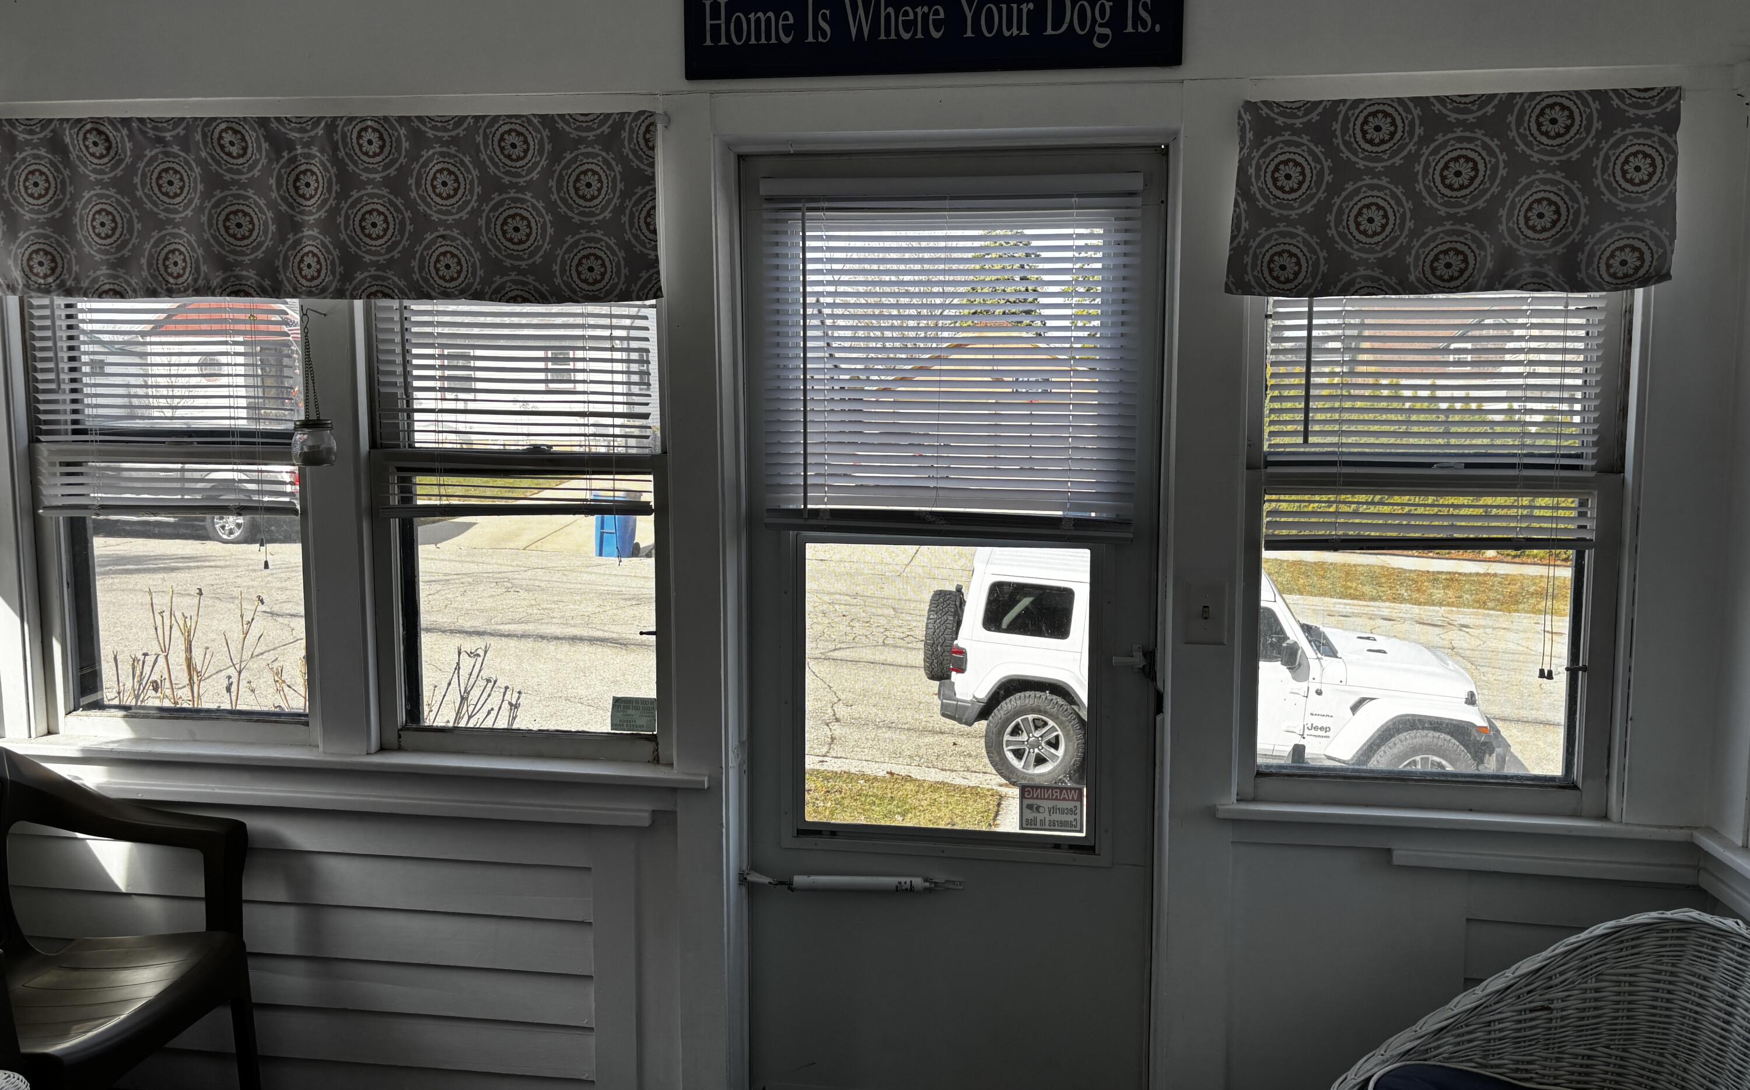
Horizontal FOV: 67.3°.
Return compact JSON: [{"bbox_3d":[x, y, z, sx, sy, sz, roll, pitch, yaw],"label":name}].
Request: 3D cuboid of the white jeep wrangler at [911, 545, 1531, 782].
[{"bbox_3d":[2.850,1.100,11.300,4.750,1.860,1.880,3,6,15],"label":"white jeep wrangler"}]

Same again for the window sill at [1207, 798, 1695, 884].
[{"bbox_3d":[1.053,0.544,2.417,0.833,0.108,0.085,1,6,8],"label":"window sill"}]

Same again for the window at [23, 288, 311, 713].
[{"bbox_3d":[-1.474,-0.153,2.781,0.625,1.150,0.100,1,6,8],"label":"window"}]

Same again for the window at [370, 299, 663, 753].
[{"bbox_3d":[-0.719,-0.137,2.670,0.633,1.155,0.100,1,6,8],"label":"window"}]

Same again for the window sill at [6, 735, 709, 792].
[{"bbox_3d":[-1.101,0.450,2.742,1.577,0.028,0.100,1,6,8],"label":"window sill"}]

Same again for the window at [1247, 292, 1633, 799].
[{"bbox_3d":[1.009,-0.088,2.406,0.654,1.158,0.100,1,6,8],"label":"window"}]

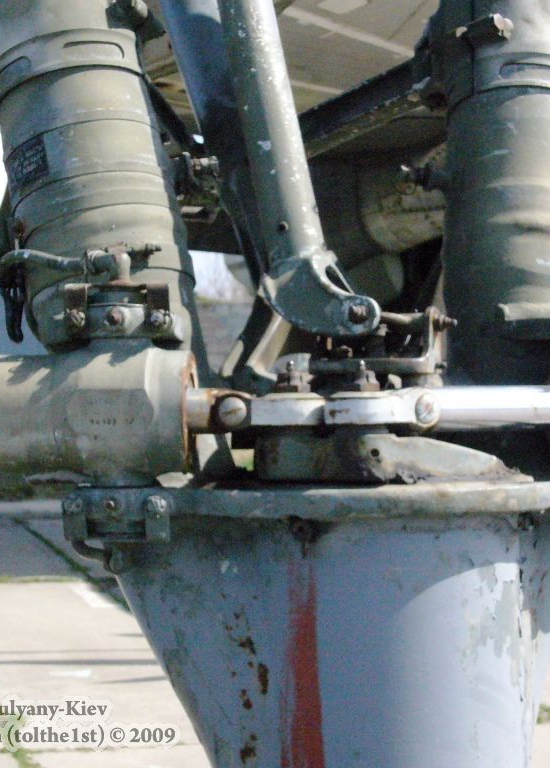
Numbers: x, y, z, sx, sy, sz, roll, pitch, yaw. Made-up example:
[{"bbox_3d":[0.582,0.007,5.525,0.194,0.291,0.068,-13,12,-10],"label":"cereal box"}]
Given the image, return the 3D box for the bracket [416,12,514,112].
[{"bbox_3d":[0.262,-0.447,2.580,0.110,0.105,0.085,-8,-16,30],"label":"bracket"}]

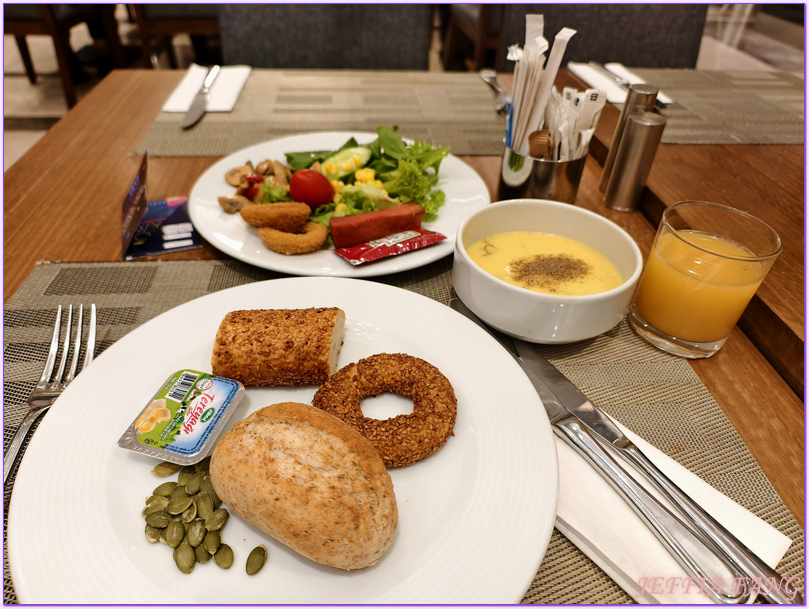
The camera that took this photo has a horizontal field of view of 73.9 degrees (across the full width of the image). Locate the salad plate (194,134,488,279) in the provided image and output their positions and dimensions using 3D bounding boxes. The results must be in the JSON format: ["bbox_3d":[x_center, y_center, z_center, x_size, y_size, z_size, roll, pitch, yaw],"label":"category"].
[{"bbox_3d":[-0.054,-0.097,0.500,0.270,0.024,0.270,2,39,-2],"label":"salad plate"}]

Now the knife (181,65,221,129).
[{"bbox_3d":[-0.272,-0.286,0.726,0.021,0.012,0.240,-1,39,-5],"label":"knife"}]

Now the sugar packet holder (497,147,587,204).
[{"bbox_3d":[0.129,-0.126,0.519,0.083,0.063,0.083,-1,39,-6],"label":"sugar packet holder"}]

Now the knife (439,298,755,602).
[{"bbox_3d":[0.094,0.064,0.321,0.021,0.012,0.240,-18,44,-24],"label":"knife"}]

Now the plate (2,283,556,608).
[{"bbox_3d":[-0.054,0.073,0.290,0.265,0.024,0.265,4,39,0],"label":"plate"}]

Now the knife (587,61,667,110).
[{"bbox_3d":[0.348,-0.354,0.858,0.021,0.012,0.240,-7,40,-12],"label":"knife"}]

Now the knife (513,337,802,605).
[{"bbox_3d":[0.127,0.081,0.303,0.021,0.012,0.234,-18,44,-25],"label":"knife"}]

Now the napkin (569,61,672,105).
[{"bbox_3d":[0.343,-0.360,0.871,0.092,0.006,0.203,-1,39,-6],"label":"napkin"}]

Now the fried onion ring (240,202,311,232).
[{"bbox_3d":[-0.103,-0.070,0.431,0.054,0.021,0.047,4,25,0],"label":"fried onion ring"}]

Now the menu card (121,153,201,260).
[{"bbox_3d":[-0.200,-0.084,0.449,0.060,0.055,0.083,-3,39,-9],"label":"menu card"}]

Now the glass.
[{"bbox_3d":[0.201,-0.015,0.371,0.071,0.085,0.071,4,39,0],"label":"glass"}]

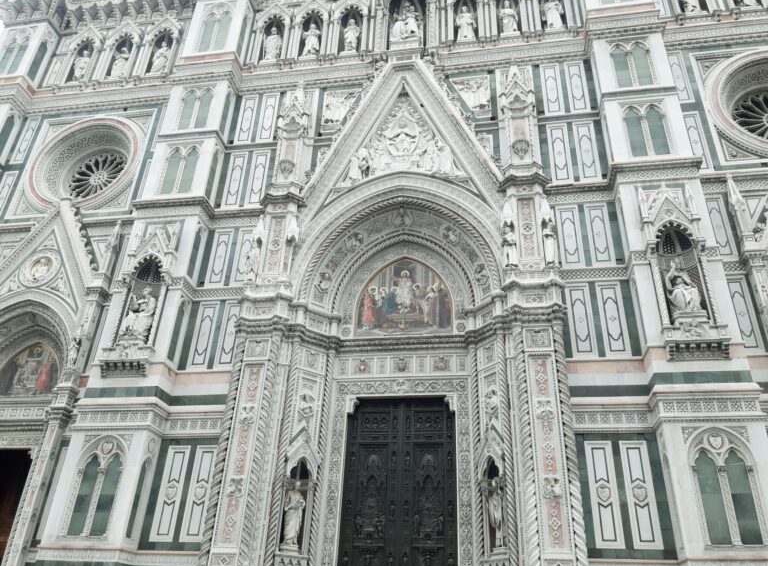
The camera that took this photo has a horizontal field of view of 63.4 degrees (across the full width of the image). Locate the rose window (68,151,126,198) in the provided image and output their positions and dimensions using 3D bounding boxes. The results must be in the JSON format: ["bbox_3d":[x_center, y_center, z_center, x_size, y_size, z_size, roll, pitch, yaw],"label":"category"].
[{"bbox_3d":[-13.843,-5.055,30.322,3.100,3.100,0.400,-3,-30,10],"label":"rose window"}]

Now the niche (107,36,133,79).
[{"bbox_3d":[-13.786,-11.797,32.987,1.174,3.133,0.846,-3,-30,10],"label":"niche"}]

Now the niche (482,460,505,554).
[{"bbox_3d":[3.681,6.957,19.497,0.650,2.900,0.880,21,-34,-29],"label":"niche"}]

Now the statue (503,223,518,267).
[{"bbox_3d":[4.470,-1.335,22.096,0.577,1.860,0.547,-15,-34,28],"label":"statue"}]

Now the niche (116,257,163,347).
[{"bbox_3d":[-9.084,0.659,23.481,1.393,3.730,1.144,-3,-30,10],"label":"niche"}]

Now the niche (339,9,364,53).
[{"bbox_3d":[-1.583,-12.376,30.755,1.200,3.150,0.800,-3,-30,10],"label":"niche"}]

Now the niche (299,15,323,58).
[{"bbox_3d":[-3.533,-12.280,31.085,1.200,3.150,0.800,-3,-30,10],"label":"niche"}]

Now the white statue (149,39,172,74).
[{"bbox_3d":[-11.583,-11.820,32.520,0.880,2.350,0.650,-3,-30,10],"label":"white statue"}]

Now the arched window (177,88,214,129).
[{"bbox_3d":[-8.539,-7.892,28.336,1.412,2.407,0.348,-3,-30,10],"label":"arched window"}]

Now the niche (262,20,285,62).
[{"bbox_3d":[-5.486,-12.037,31.488,1.124,3.133,0.846,-3,-30,10],"label":"niche"}]

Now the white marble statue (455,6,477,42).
[{"bbox_3d":[3.899,-12.316,29.670,0.965,2.457,0.696,-3,-30,10],"label":"white marble statue"}]

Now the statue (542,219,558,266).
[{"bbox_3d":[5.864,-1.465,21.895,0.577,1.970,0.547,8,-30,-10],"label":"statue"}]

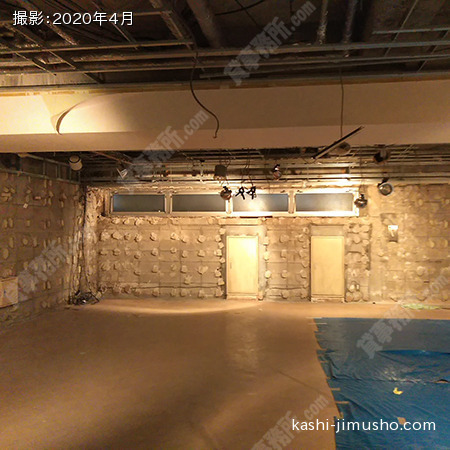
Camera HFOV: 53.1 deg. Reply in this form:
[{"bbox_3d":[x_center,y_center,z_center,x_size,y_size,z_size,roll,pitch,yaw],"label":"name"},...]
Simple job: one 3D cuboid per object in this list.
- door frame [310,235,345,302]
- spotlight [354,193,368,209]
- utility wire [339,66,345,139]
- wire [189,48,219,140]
[{"bbox_3d":[1.991,0.847,8.720,0.660,1.280,0.100,0,1,9],"label":"door frame"},{"bbox_3d":[1.847,-0.328,6.100,0.180,0.210,0.180,0,1,9],"label":"spotlight"},{"bbox_3d":[0.777,-0.809,3.000,0.030,0.460,0.030,0,1,9],"label":"utility wire"},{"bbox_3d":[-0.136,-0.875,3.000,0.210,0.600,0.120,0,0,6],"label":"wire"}]

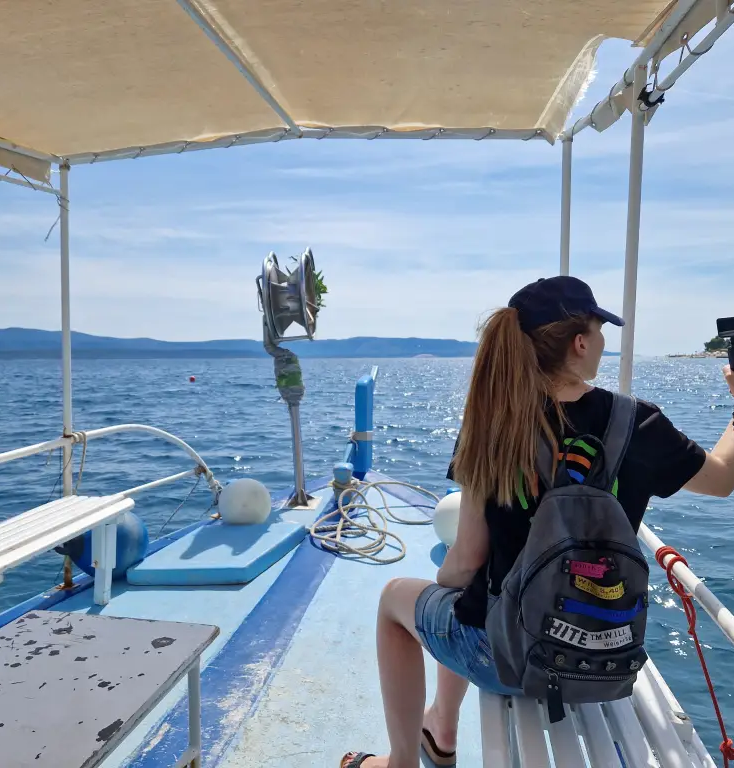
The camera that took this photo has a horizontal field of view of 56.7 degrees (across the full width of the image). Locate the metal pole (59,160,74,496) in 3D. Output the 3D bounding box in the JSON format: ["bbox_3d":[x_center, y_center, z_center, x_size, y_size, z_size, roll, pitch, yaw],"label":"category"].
[{"bbox_3d":[-1.319,-0.068,2.980,0.036,1.800,0.036,1,3,0],"label":"metal pole"}]

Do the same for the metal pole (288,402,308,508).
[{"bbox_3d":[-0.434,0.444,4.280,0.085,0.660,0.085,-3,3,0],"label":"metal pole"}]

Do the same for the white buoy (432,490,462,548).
[{"bbox_3d":[0.491,0.706,3.500,0.303,0.303,0.315,0,2,0],"label":"white buoy"}]

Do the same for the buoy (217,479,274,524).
[{"bbox_3d":[-0.698,0.688,3.900,0.300,0.295,0.310,0,2,0],"label":"buoy"}]

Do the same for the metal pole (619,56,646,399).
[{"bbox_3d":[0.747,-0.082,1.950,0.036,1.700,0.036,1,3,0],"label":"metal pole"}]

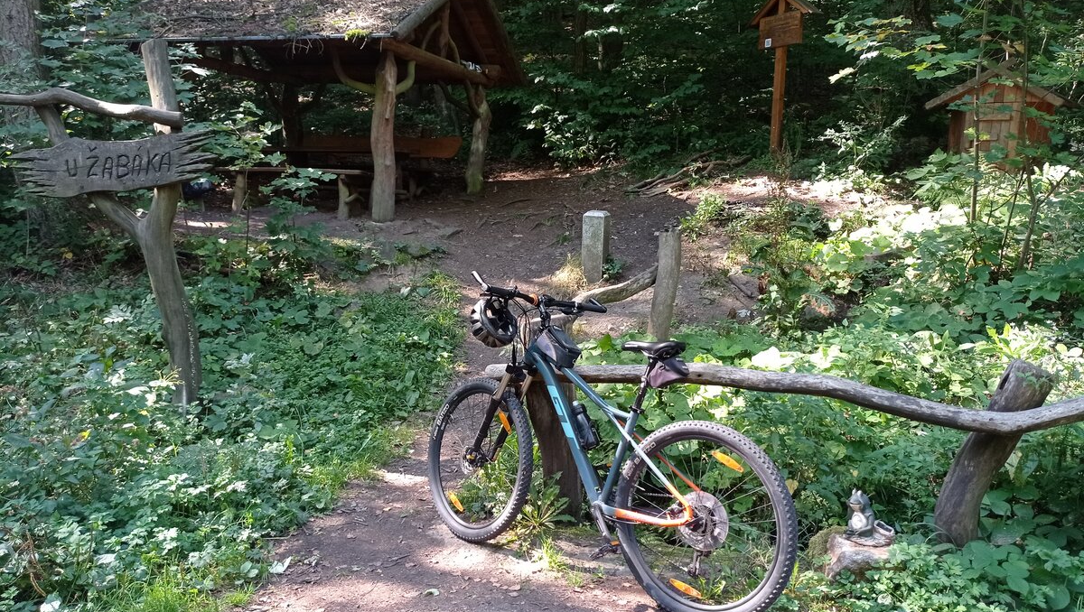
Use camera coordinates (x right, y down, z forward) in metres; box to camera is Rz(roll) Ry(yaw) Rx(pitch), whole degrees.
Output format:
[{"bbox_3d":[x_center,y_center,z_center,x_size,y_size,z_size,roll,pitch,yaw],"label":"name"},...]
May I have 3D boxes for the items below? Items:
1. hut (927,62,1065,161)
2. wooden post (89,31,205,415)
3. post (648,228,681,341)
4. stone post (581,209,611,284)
[{"bbox_3d":[5.269,-2.096,9.978,1.360,1.250,1.200,8,11,36],"label":"hut"},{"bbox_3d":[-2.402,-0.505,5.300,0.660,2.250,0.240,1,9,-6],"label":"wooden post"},{"bbox_3d":[0.802,-0.129,5.740,0.150,0.790,0.150,5,9,5],"label":"post"},{"bbox_3d":[0.431,-0.485,7.080,0.180,0.600,0.180,4,9,17],"label":"stone post"}]

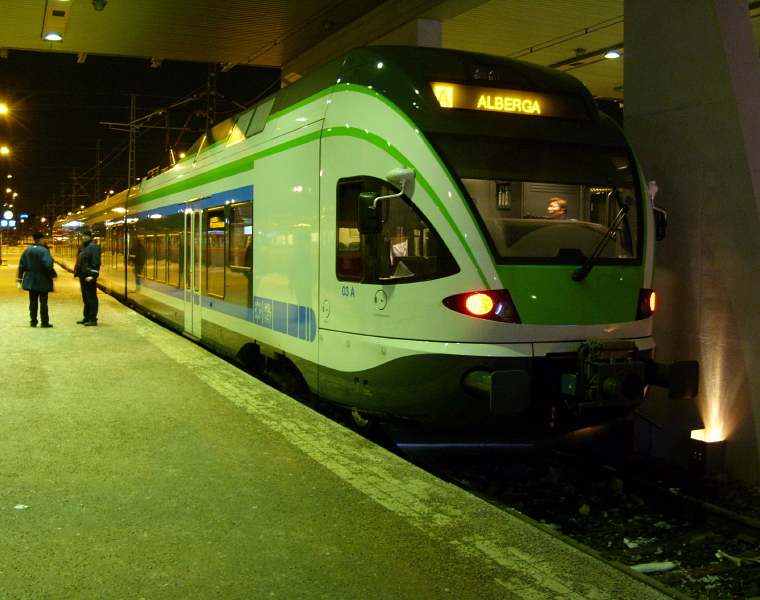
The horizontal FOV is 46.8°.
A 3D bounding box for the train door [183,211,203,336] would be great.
[{"bbox_3d":[-3.354,-0.487,15.890,0.100,2.250,1.500,-1,4,-23],"label":"train door"}]

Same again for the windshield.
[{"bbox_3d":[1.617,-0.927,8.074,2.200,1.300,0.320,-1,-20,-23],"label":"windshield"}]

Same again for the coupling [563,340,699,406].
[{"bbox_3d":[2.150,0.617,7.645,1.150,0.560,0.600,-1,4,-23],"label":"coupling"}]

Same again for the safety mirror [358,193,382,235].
[{"bbox_3d":[-0.083,-0.778,7.892,0.200,0.370,0.120,-1,4,-23],"label":"safety mirror"}]

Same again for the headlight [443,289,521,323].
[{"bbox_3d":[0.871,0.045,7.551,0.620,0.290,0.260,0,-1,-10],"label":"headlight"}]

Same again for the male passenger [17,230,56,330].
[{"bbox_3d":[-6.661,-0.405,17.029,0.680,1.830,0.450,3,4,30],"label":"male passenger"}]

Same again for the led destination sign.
[{"bbox_3d":[1.344,-1.968,8.698,1.750,0.320,0.160,-1,-16,-23],"label":"led destination sign"}]

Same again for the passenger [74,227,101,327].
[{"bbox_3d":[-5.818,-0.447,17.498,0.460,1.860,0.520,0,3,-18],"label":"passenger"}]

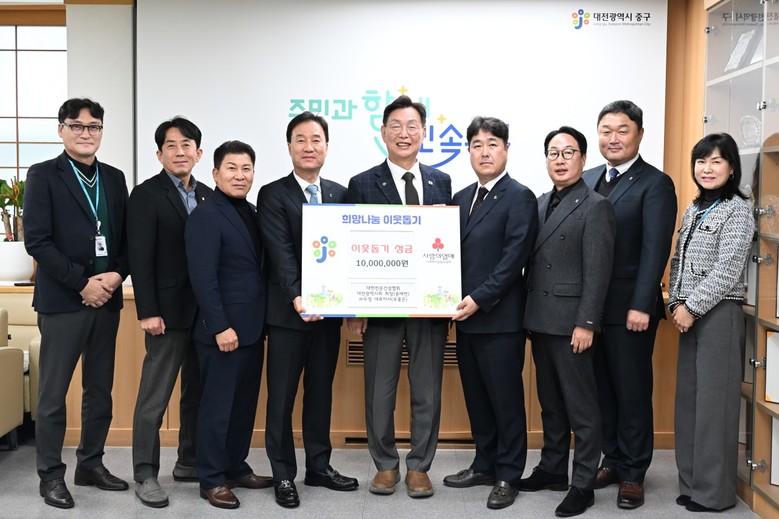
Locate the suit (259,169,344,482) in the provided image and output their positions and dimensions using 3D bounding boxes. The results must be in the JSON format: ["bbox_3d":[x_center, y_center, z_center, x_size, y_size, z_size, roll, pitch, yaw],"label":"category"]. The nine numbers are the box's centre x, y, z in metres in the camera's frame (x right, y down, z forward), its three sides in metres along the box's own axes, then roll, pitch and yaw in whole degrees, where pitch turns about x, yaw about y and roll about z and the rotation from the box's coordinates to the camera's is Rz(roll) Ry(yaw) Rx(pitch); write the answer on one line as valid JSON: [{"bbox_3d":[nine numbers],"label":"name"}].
[{"bbox_3d":[-0.397,0.282,3.760,0.470,1.390,0.320,-1,4,-24],"label":"suit"}]

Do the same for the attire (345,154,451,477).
[{"bbox_3d":[0.036,0.252,3.800,0.520,1.423,0.300,0,3,-4],"label":"attire"}]

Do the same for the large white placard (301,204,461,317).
[{"bbox_3d":[-0.037,0.002,3.580,0.695,0.490,0.012,0,-8,1],"label":"large white placard"}]

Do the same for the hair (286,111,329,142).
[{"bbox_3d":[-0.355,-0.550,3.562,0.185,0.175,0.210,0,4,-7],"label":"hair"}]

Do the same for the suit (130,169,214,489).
[{"bbox_3d":[-0.978,0.301,3.688,0.460,1.350,0.320,-3,5,-43],"label":"suit"}]

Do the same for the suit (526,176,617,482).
[{"bbox_3d":[0.784,0.329,3.602,0.460,1.340,0.320,4,5,44],"label":"suit"}]

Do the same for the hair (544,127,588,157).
[{"bbox_3d":[0.762,-0.479,3.519,0.180,0.175,0.210,2,4,27],"label":"hair"}]

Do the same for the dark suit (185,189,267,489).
[{"bbox_3d":[-0.723,0.329,3.710,0.440,1.344,0.310,-2,4,-38],"label":"dark suit"}]

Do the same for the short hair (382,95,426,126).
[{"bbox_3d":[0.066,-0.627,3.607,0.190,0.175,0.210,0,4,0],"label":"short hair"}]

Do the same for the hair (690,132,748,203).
[{"bbox_3d":[1.404,-0.391,3.514,0.215,0.290,0.220,4,5,42],"label":"hair"}]

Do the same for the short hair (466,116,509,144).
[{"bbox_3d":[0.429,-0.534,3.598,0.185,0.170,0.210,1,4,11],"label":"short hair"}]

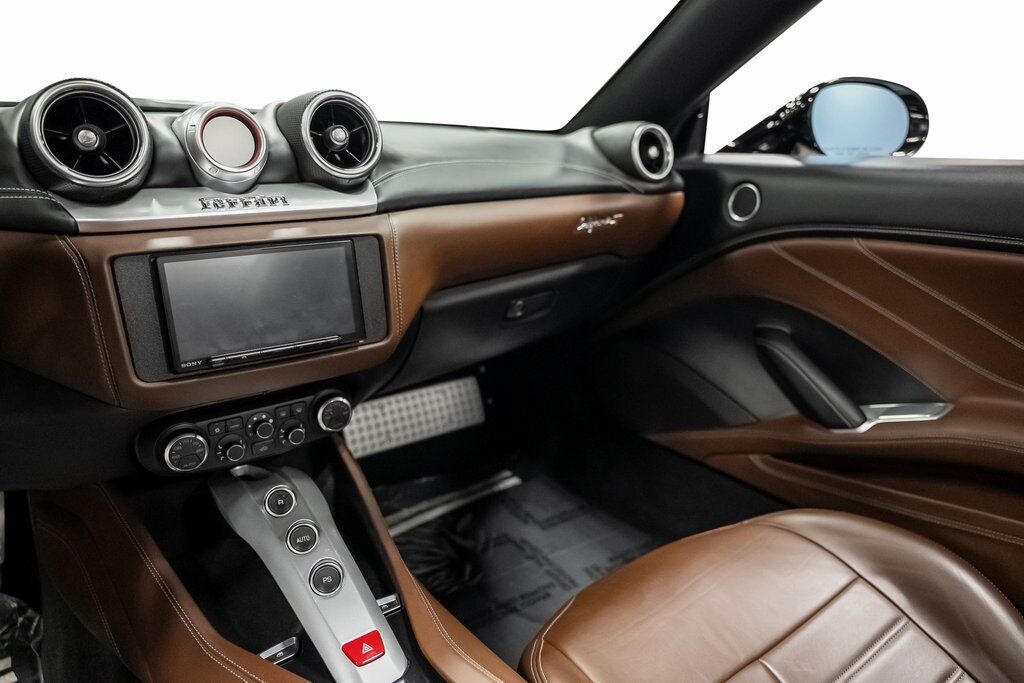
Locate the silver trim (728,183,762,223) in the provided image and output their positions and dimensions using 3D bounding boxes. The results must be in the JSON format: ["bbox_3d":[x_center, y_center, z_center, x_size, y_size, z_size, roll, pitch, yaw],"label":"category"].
[{"bbox_3d":[0.347,-0.208,1.060,0.010,0.053,0.053,0,13,-38],"label":"silver trim"}]

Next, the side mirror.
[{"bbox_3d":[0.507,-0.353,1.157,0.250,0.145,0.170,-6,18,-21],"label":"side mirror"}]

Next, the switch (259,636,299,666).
[{"bbox_3d":[-0.205,0.272,0.621,0.037,0.015,0.016,-12,5,-35],"label":"switch"}]

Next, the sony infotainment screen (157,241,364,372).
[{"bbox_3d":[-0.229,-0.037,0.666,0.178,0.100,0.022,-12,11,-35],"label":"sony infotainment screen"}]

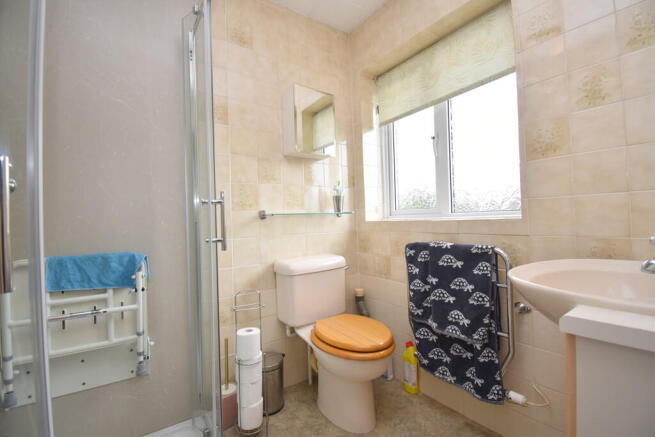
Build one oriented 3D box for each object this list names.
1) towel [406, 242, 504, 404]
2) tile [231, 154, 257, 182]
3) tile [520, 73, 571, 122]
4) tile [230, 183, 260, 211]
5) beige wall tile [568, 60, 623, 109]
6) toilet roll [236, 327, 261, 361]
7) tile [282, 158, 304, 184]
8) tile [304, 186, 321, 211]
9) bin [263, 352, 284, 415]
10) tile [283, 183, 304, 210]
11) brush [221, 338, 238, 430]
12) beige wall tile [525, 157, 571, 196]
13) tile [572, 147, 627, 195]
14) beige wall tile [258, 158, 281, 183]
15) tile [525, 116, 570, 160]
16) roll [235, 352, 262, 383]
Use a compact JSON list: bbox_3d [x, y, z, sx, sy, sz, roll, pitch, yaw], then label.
[{"bbox_3d":[0.583,0.443,1.301,0.085,0.635,0.455,-2,0,-35],"label":"towel"},{"bbox_3d":[-0.456,-0.269,1.496,0.152,0.152,0.010,-2,0,-35],"label":"tile"},{"bbox_3d":[0.849,-0.458,1.065,0.010,0.148,0.145,-1,-1,-37],"label":"tile"},{"bbox_3d":[-0.451,-0.117,1.497,0.152,0.152,0.010,-2,0,-35],"label":"tile"},{"bbox_3d":[0.937,-0.464,0.959,0.010,0.152,0.152,-2,0,-35],"label":"beige wall tile"},{"bbox_3d":[-0.378,0.604,1.317,0.110,0.108,0.110,-1,-1,-37],"label":"toilet roll"},{"bbox_3d":[-0.214,-0.282,1.710,0.150,0.150,0.008,-1,-1,-37],"label":"tile"},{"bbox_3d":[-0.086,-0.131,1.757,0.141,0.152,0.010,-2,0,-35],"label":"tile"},{"bbox_3d":[-0.325,0.861,1.440,0.180,0.255,0.168,-1,-1,-37],"label":"bin"},{"bbox_3d":[-0.206,-0.124,1.670,0.148,0.148,0.010,-1,-1,-37],"label":"tile"},{"bbox_3d":[-0.504,0.816,1.367,0.100,0.430,0.100,-1,-1,-37],"label":"brush"},{"bbox_3d":[0.857,-0.158,1.063,0.010,0.148,0.145,-1,-1,-37],"label":"beige wall tile"},{"bbox_3d":[0.942,-0.161,0.951,0.010,0.148,0.145,-1,-1,-37],"label":"tile"},{"bbox_3d":[-0.339,-0.276,1.616,0.150,0.150,0.008,-1,-1,-37],"label":"beige wall tile"},{"bbox_3d":[0.853,-0.309,1.058,0.010,0.152,0.152,-2,0,-35],"label":"tile"},{"bbox_3d":[-0.361,0.678,1.265,0.110,0.109,0.110,-2,0,-35],"label":"roll"}]

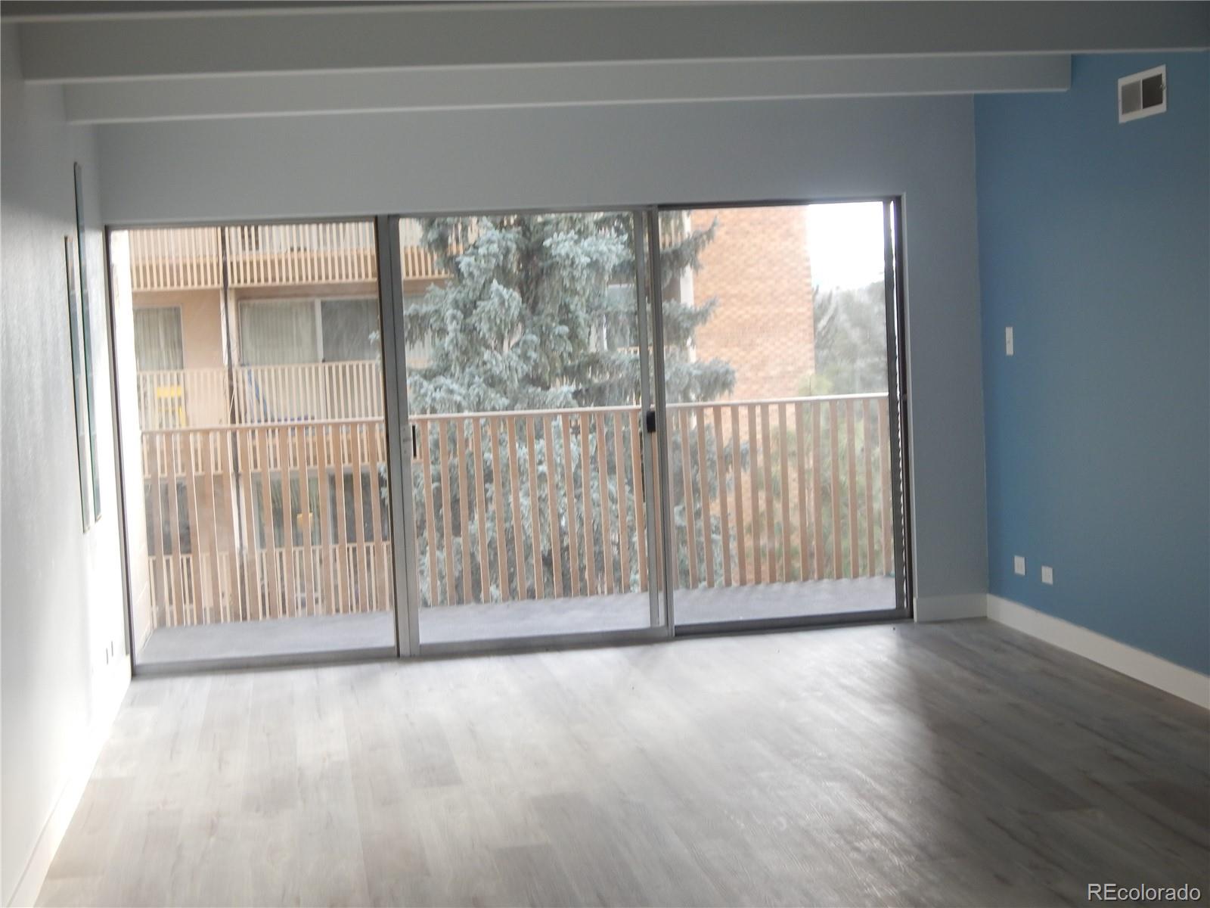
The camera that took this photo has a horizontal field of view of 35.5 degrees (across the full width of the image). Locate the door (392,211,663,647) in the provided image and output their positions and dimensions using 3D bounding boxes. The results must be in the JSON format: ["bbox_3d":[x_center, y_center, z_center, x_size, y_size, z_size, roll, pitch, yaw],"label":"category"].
[{"bbox_3d":[-0.358,-0.117,8.704,1.239,1.989,0.060,-3,4,-9],"label":"door"}]

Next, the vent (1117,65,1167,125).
[{"bbox_3d":[2.013,-1.351,7.106,0.025,0.168,0.393,-3,4,-9],"label":"vent"}]

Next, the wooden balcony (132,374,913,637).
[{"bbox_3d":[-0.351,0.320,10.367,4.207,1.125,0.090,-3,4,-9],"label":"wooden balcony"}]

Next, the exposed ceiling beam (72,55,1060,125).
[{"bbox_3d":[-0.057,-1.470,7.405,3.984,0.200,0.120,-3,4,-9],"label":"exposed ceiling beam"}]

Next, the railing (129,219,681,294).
[{"bbox_3d":[-2.991,-3.375,28.442,8.429,1.500,0.100,-3,4,-9],"label":"railing"}]

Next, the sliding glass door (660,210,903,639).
[{"bbox_3d":[0.830,-0.185,8.910,1.224,1.989,0.060,-3,4,-9],"label":"sliding glass door"}]

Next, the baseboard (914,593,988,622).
[{"bbox_3d":[1.657,0.733,8.995,0.337,0.119,0.016,-3,4,-9],"label":"baseboard"}]

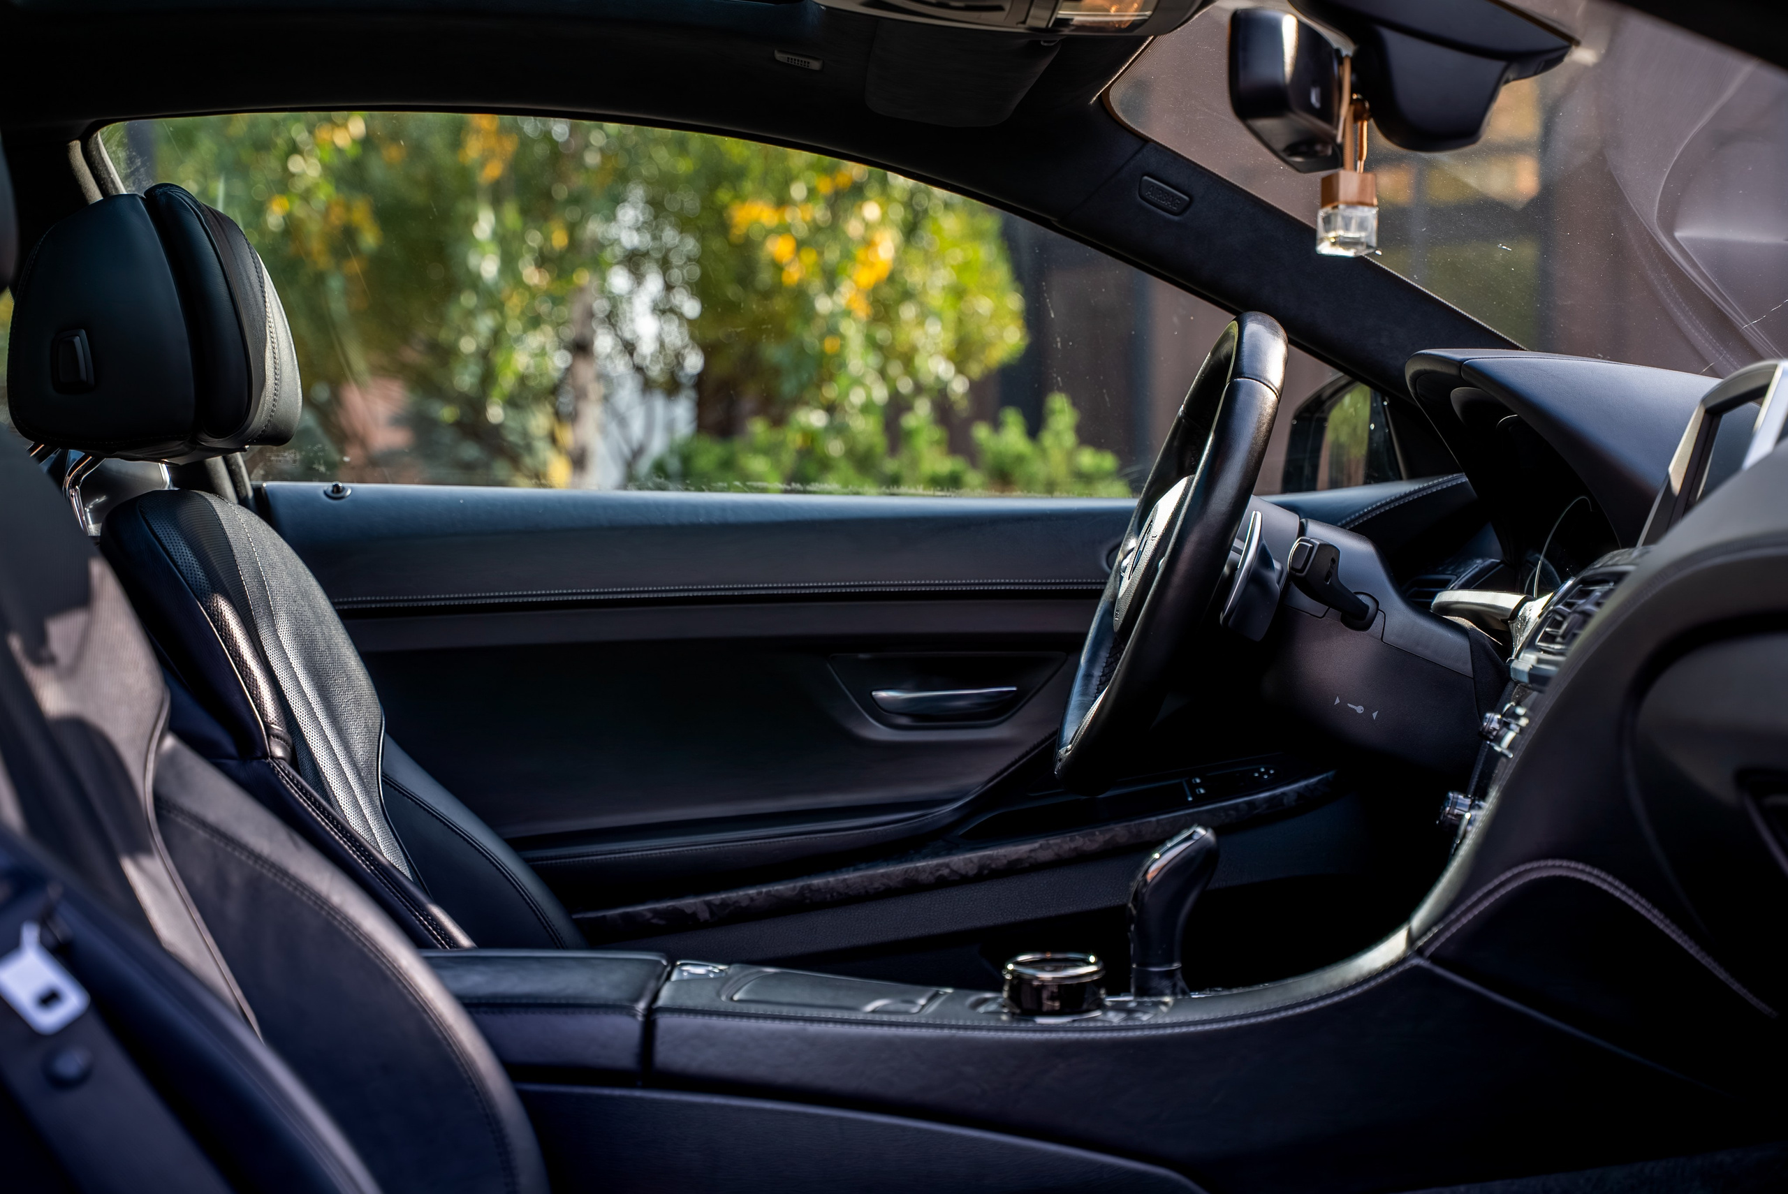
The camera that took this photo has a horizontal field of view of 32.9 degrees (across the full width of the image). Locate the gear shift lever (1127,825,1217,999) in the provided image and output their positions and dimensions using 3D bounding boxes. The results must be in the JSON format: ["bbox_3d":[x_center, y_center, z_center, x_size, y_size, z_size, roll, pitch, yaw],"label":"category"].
[{"bbox_3d":[0.172,0.197,1.883,0.059,0.108,0.044,0,5,-1],"label":"gear shift lever"}]

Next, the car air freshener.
[{"bbox_3d":[0.270,-0.261,1.800,0.029,0.117,0.029,-2,6,-16],"label":"car air freshener"}]

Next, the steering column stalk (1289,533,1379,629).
[{"bbox_3d":[0.304,-0.006,2.089,0.030,0.036,0.135,2,-16,24],"label":"steering column stalk"}]

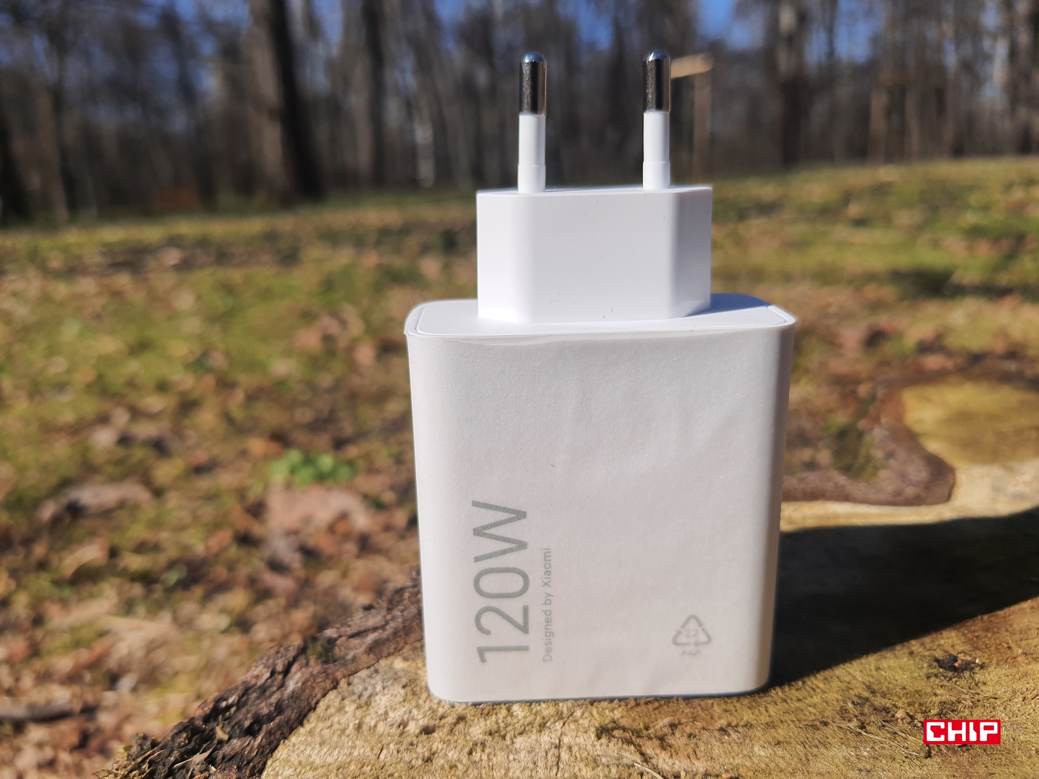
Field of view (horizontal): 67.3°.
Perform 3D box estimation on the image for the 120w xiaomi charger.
[{"bbox_3d":[0.011,-0.002,0.123,0.055,0.095,0.031,-2,16,-1],"label":"120w xiaomi charger"}]

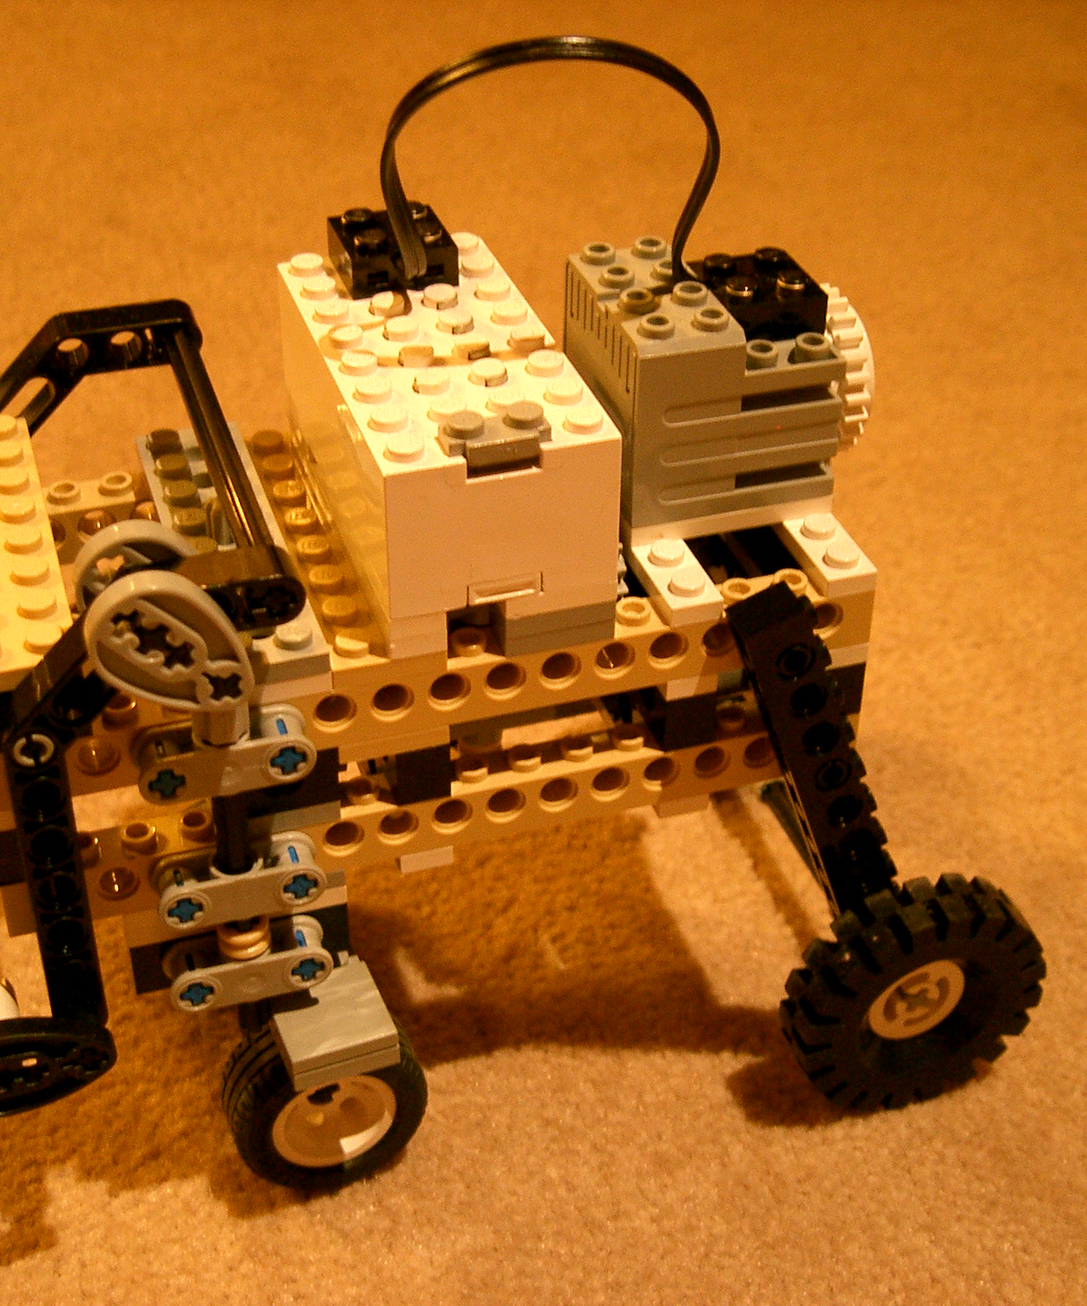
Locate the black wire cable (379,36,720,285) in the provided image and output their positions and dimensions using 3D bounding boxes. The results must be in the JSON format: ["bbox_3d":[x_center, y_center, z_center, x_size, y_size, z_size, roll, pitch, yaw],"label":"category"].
[{"bbox_3d":[0.001,-0.067,0.272,0.049,0.038,0.012,0,36,-1],"label":"black wire cable"}]

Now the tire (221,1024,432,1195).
[{"bbox_3d":[-0.034,0.069,0.310,0.030,0.030,0.014,-16,39,-15],"label":"tire"}]

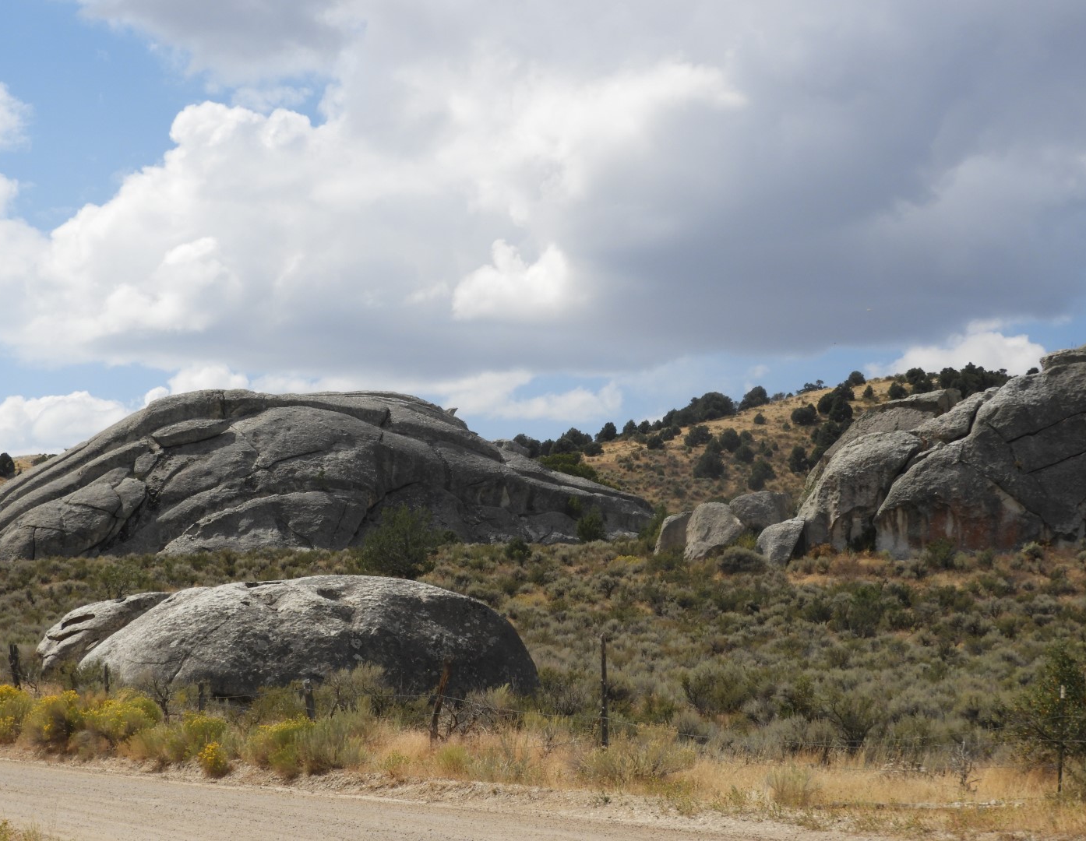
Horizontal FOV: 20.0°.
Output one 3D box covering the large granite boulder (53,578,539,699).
[{"bbox_3d":[-4.777,4.475,62.500,9.000,2.600,5.400,0,-3,10],"label":"large granite boulder"}]

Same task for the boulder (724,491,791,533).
[{"bbox_3d":[12.070,5.362,172.000,3.600,2.800,3.200,0,-3,0],"label":"boulder"}]

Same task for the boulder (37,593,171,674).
[{"bbox_3d":[-9.159,4.669,66.000,3.000,2.000,2.600,0,-3,10],"label":"boulder"}]

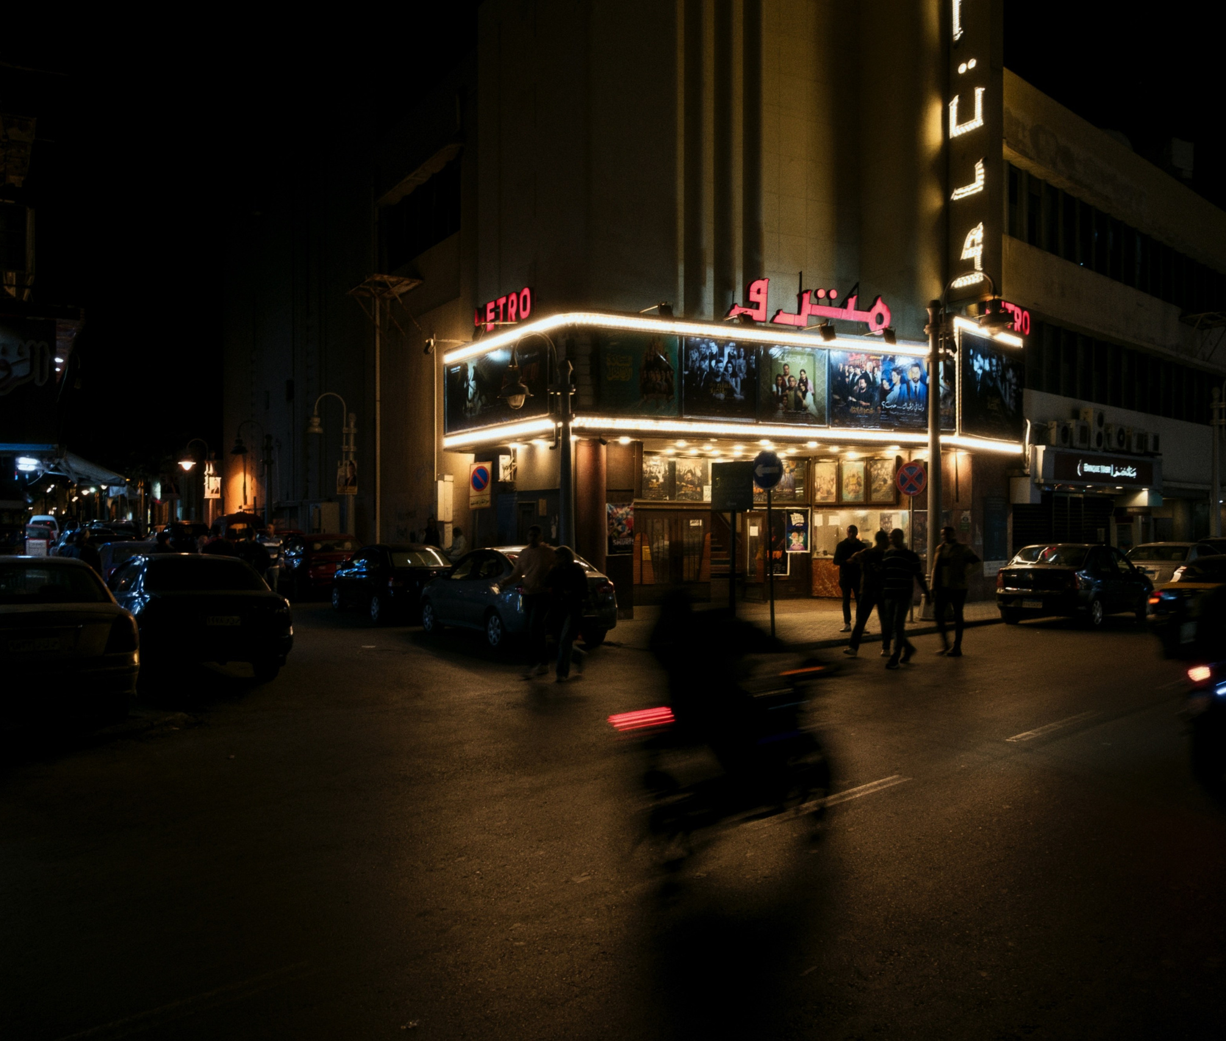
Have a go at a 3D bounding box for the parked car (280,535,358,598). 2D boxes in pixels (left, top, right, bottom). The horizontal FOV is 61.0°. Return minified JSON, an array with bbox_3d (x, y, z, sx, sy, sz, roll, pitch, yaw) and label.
[{"bbox_3d":[-7.330,1.125,26.200,1.640,1.460,4.100,0,0,-27],"label":"parked car"}]

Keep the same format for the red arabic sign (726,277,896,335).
[{"bbox_3d":[3.670,-3.905,19.030,3.520,0.790,0.220,0,0,-24],"label":"red arabic sign"}]

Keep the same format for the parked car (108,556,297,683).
[{"bbox_3d":[-5.360,1.167,12.950,1.700,1.450,4.380,0,0,-33],"label":"parked car"}]

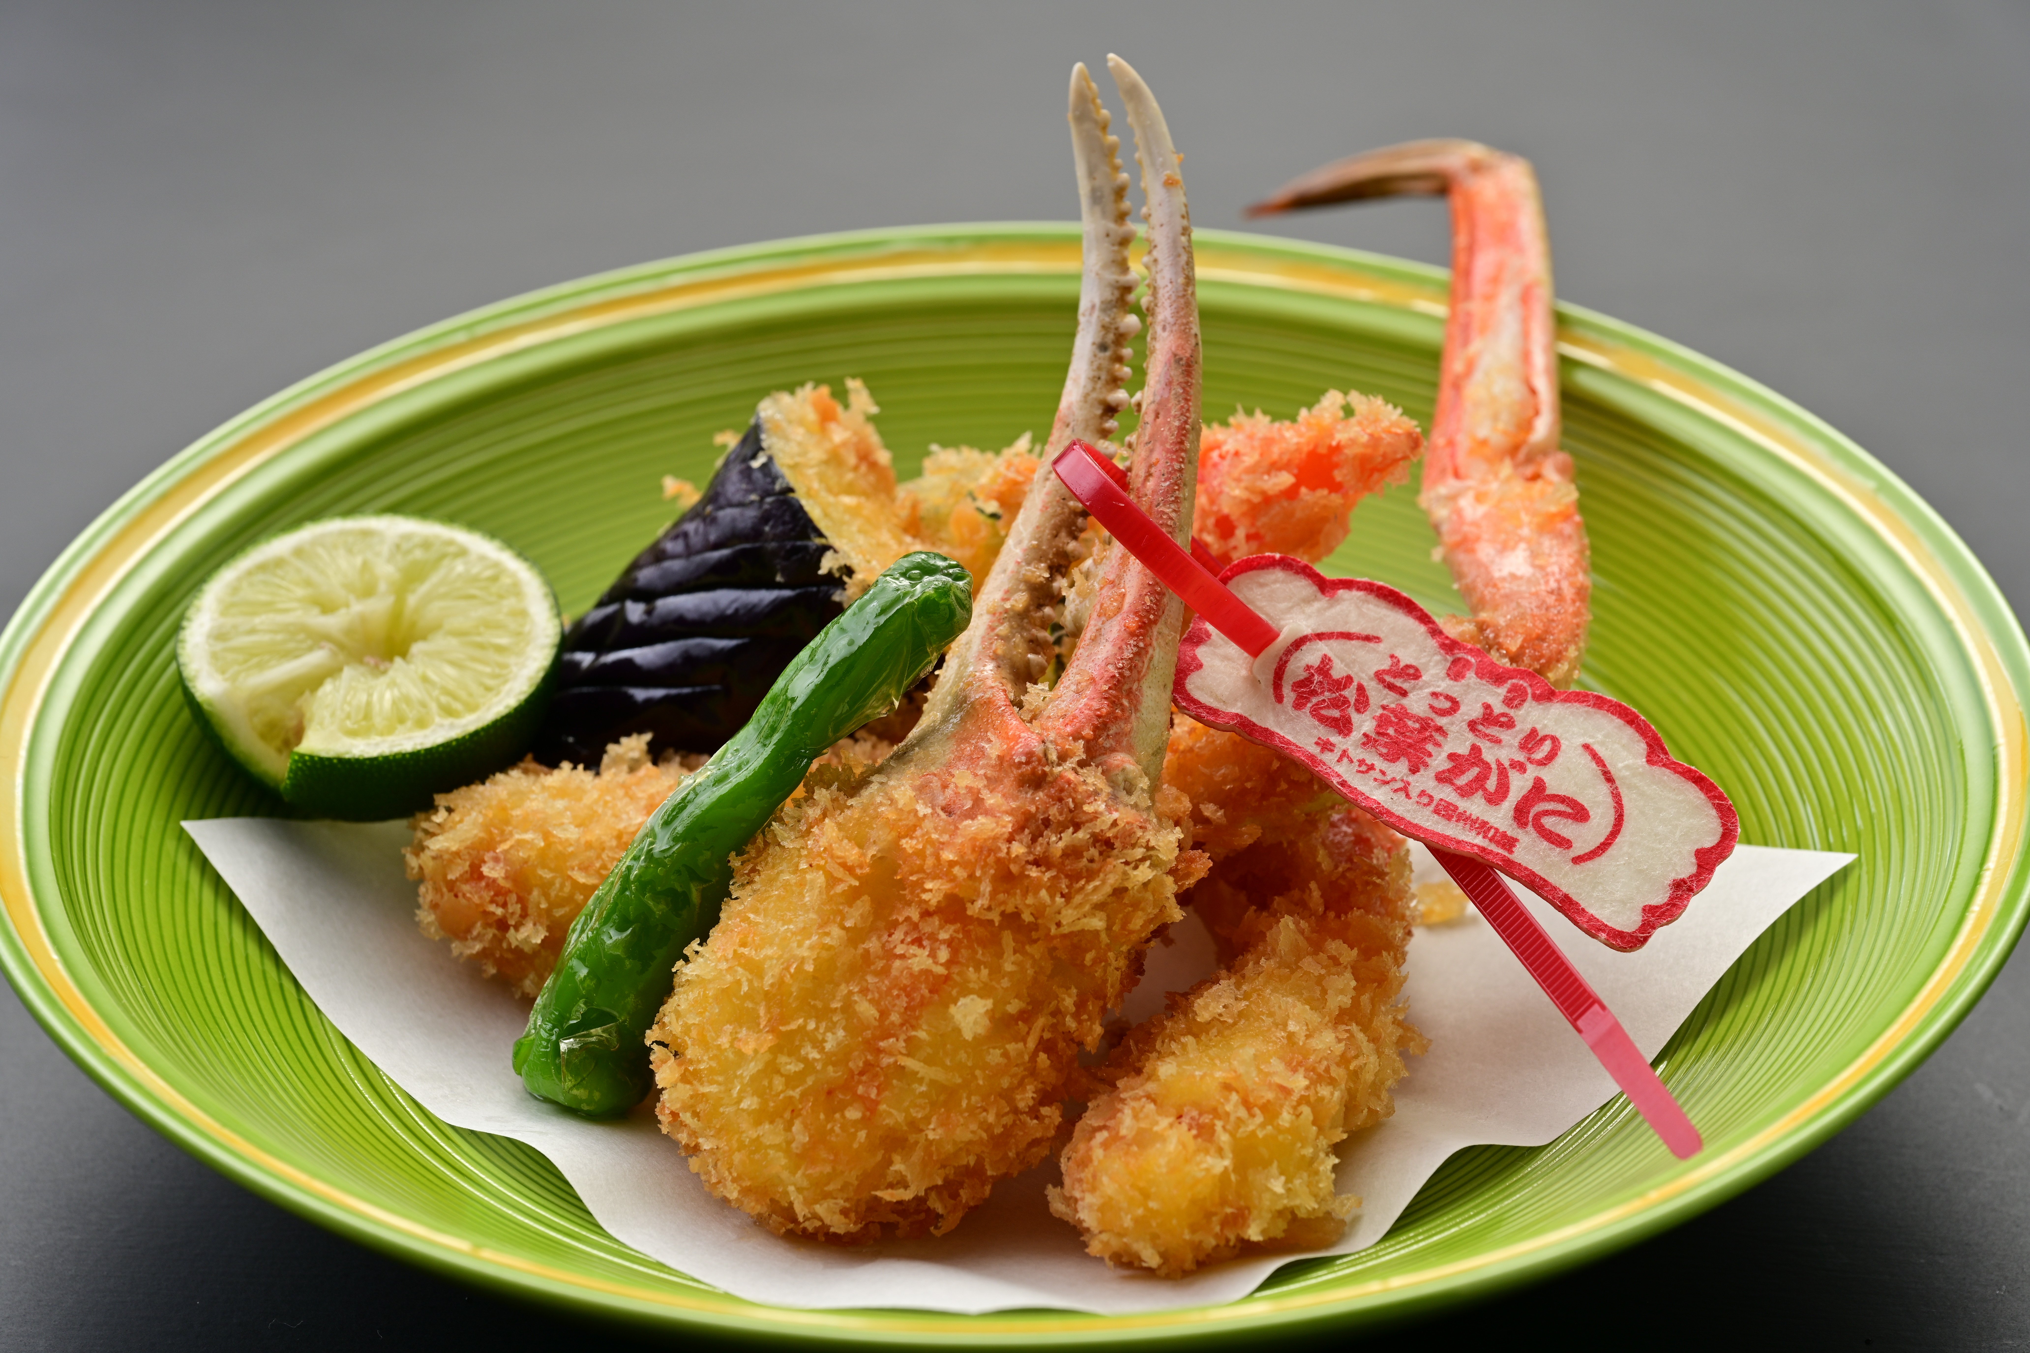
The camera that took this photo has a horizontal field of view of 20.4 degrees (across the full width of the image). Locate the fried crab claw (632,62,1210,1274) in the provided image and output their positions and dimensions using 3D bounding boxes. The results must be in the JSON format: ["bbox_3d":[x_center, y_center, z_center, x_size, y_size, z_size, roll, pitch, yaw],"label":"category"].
[{"bbox_3d":[0.000,-0.001,0.682,0.057,0.148,0.046,18,-4,0],"label":"fried crab claw"}]

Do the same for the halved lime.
[{"bbox_3d":[-0.083,0.005,0.736,0.049,0.025,0.049,0,38,0],"label":"halved lime"}]

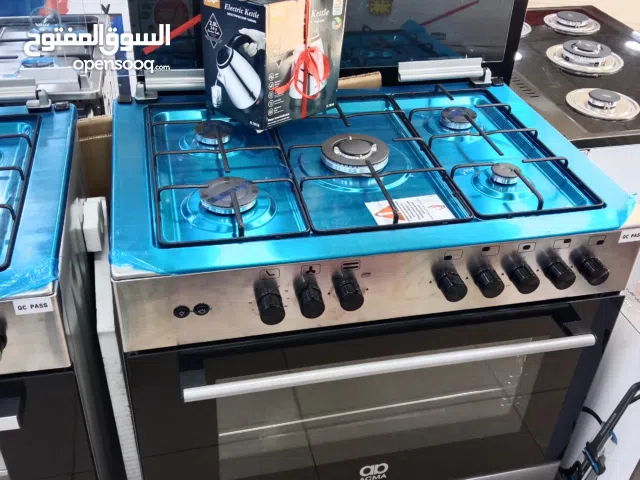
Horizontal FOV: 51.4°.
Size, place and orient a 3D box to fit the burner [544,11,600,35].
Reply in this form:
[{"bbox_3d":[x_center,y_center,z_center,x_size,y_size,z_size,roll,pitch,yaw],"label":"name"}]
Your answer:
[{"bbox_3d":[0.768,-0.664,2.024,0.169,0.029,0.169,-5,37,-13],"label":"burner"}]

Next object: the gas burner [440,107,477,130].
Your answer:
[{"bbox_3d":[0.295,-0.258,1.414,0.077,0.022,0.077,-5,37,-13],"label":"gas burner"}]

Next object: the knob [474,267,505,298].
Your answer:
[{"bbox_3d":[0.277,0.071,1.086,0.037,0.037,0.031,-5,37,-13],"label":"knob"}]

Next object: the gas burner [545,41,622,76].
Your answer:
[{"bbox_3d":[0.712,-0.496,1.781,0.205,0.034,0.205,-5,37,-13],"label":"gas burner"}]

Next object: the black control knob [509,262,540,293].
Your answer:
[{"bbox_3d":[0.337,0.064,1.093,0.037,0.037,0.030,-5,37,-13],"label":"black control knob"}]

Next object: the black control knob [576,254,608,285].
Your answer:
[{"bbox_3d":[0.463,0.055,1.123,0.037,0.037,0.030,-5,37,-13],"label":"black control knob"}]

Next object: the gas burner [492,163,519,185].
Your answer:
[{"bbox_3d":[0.338,-0.117,1.213,0.058,0.019,0.058,-5,37,-13],"label":"gas burner"}]

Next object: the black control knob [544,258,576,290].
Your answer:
[{"bbox_3d":[0.406,0.059,1.117,0.037,0.037,0.031,-5,37,-13],"label":"black control knob"}]

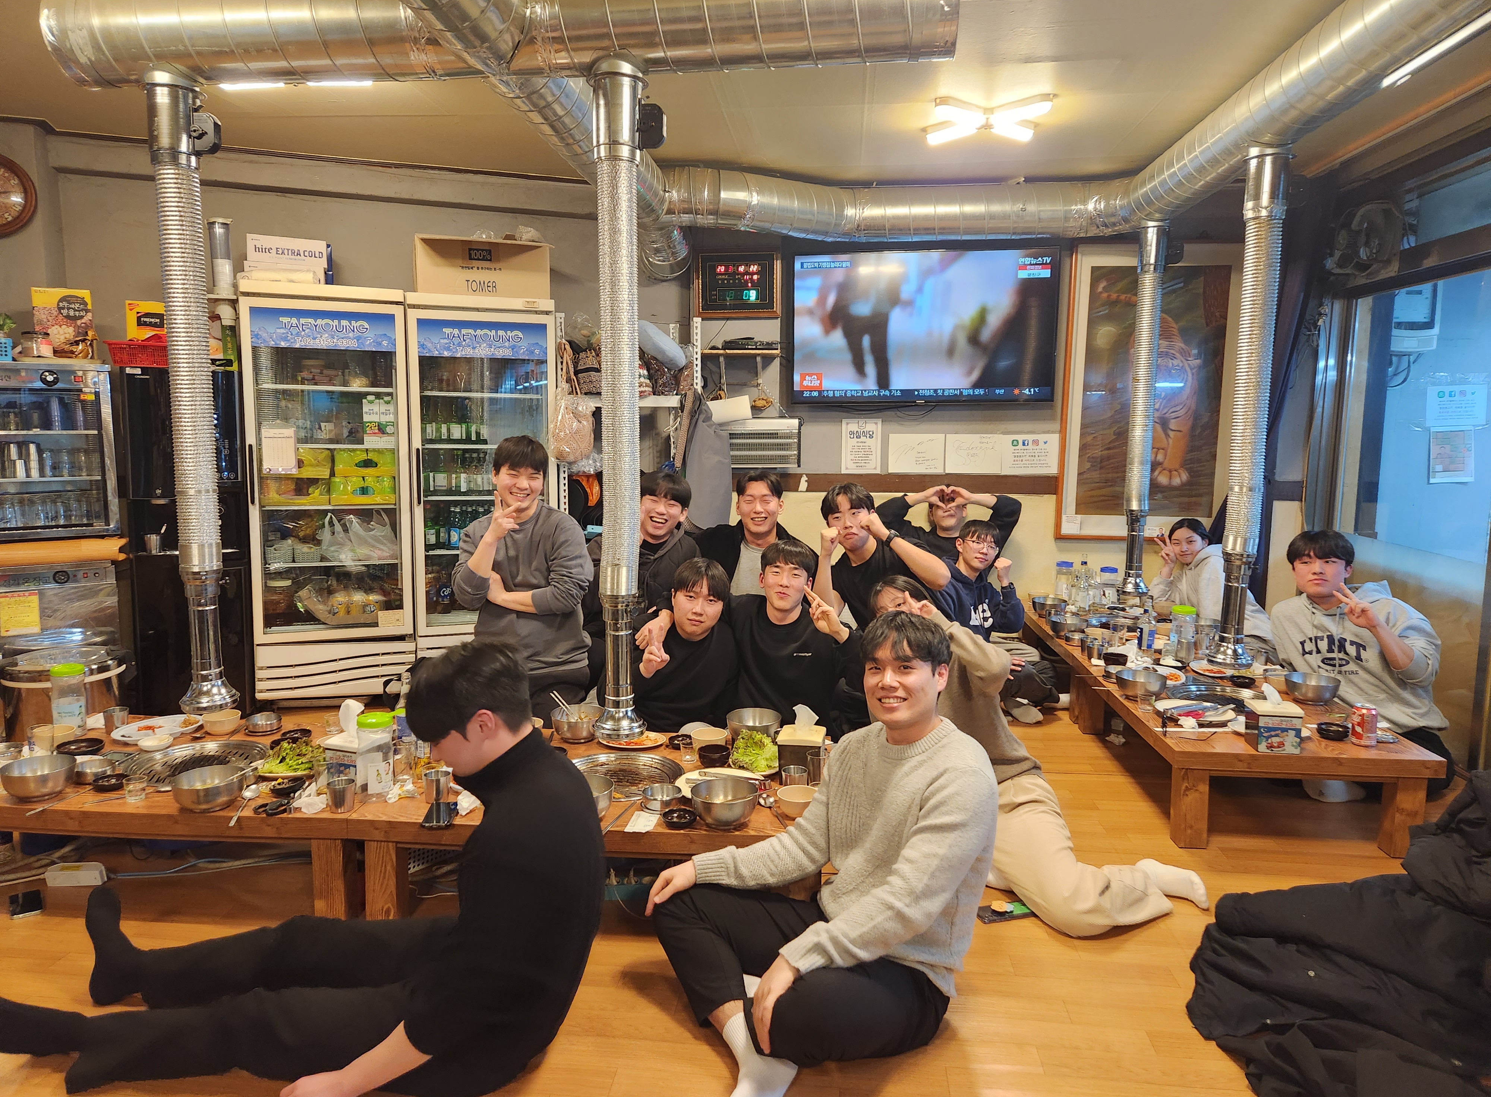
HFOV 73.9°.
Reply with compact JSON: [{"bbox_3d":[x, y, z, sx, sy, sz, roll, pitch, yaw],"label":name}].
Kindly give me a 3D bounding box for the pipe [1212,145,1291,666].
[{"bbox_3d":[1.672,-0.451,3.303,0.155,1.700,0.155,1,7,5],"label":"pipe"}]

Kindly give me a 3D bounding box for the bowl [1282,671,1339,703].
[{"bbox_3d":[1.965,0.491,3.436,0.168,0.084,0.168,1,7,5],"label":"bowl"}]

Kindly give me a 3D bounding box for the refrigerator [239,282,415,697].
[{"bbox_3d":[-1.935,-0.254,4.643,0.642,1.819,0.660,-2,7,-22],"label":"refrigerator"}]

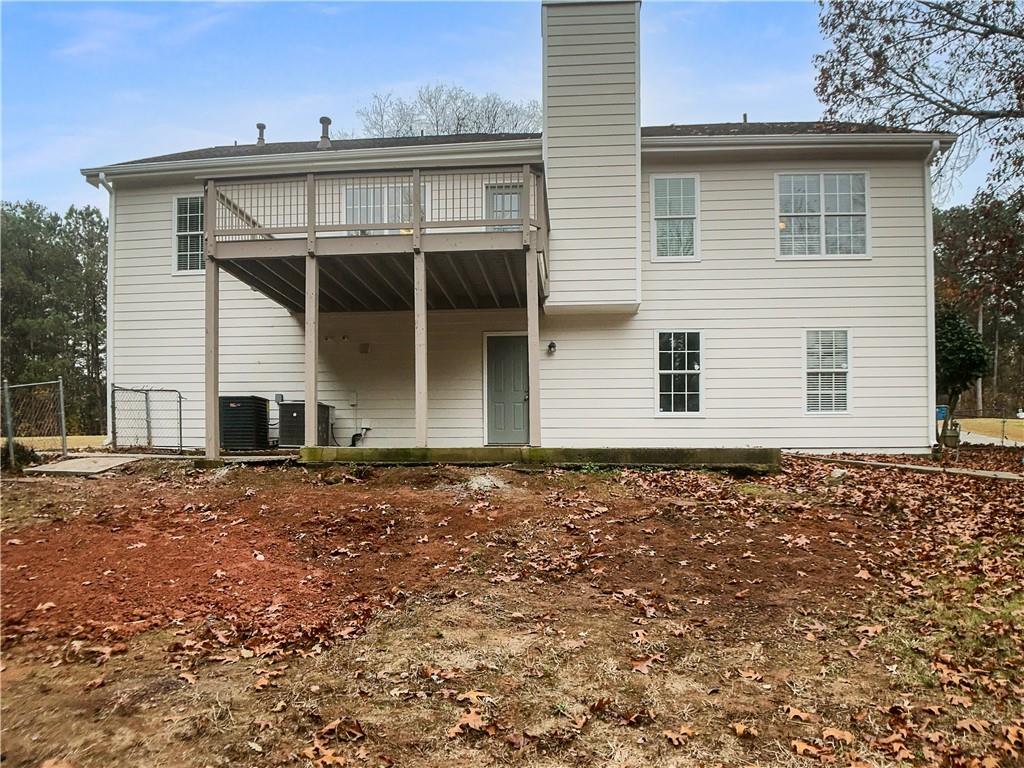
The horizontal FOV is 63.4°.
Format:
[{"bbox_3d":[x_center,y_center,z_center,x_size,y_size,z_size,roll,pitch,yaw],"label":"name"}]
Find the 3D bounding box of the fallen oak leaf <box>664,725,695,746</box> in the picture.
[{"bbox_3d":[0.674,1.419,3.344,0.125,0.030,0.085,1,3,25],"label":"fallen oak leaf"}]

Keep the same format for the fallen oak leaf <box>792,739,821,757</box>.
[{"bbox_3d":[1.157,1.421,3.244,0.115,0.030,0.070,1,3,28],"label":"fallen oak leaf"}]

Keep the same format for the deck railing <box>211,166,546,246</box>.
[{"bbox_3d":[-1.629,-2.173,13.092,4.400,1.030,4.700,-1,-3,4],"label":"deck railing"}]

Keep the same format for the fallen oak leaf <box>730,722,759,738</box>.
[{"bbox_3d":[0.951,1.418,3.390,0.120,0.030,0.075,0,3,20],"label":"fallen oak leaf"}]

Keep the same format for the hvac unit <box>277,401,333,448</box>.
[{"bbox_3d":[-3.711,0.726,14.850,0.750,0.800,0.720,-1,-3,4],"label":"hvac unit"}]

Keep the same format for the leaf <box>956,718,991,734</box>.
[{"bbox_3d":[2.050,1.522,3.680,0.145,0.030,0.110,0,3,0],"label":"leaf"}]

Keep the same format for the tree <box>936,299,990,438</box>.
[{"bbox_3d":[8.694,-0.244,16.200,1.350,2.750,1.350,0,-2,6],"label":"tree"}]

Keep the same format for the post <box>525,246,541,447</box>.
[{"bbox_3d":[0.305,-0.538,12.050,0.150,2.900,0.150,0,-2,6],"label":"post"}]

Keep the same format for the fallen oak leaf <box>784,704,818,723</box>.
[{"bbox_3d":[1.244,1.414,3.559,0.140,0.030,0.080,1,3,28],"label":"fallen oak leaf"}]

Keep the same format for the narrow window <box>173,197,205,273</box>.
[{"bbox_3d":[-6.252,-2.942,16.300,0.770,1.500,0.100,0,-2,6],"label":"narrow window"}]

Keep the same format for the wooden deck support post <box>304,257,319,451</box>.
[{"bbox_3d":[-2.990,-0.507,12.350,0.150,2.870,0.150,0,-2,6],"label":"wooden deck support post"}]

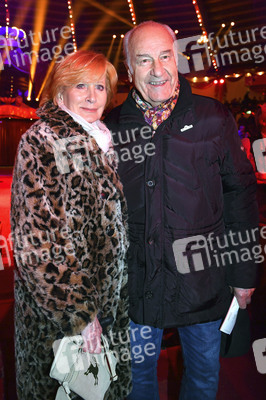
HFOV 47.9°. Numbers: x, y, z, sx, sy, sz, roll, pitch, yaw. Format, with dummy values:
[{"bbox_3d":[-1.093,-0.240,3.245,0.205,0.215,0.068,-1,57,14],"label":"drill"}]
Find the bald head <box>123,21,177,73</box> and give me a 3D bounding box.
[{"bbox_3d":[0.058,-0.470,0.972,0.168,0.205,0.208,-9,18,-4],"label":"bald head"}]

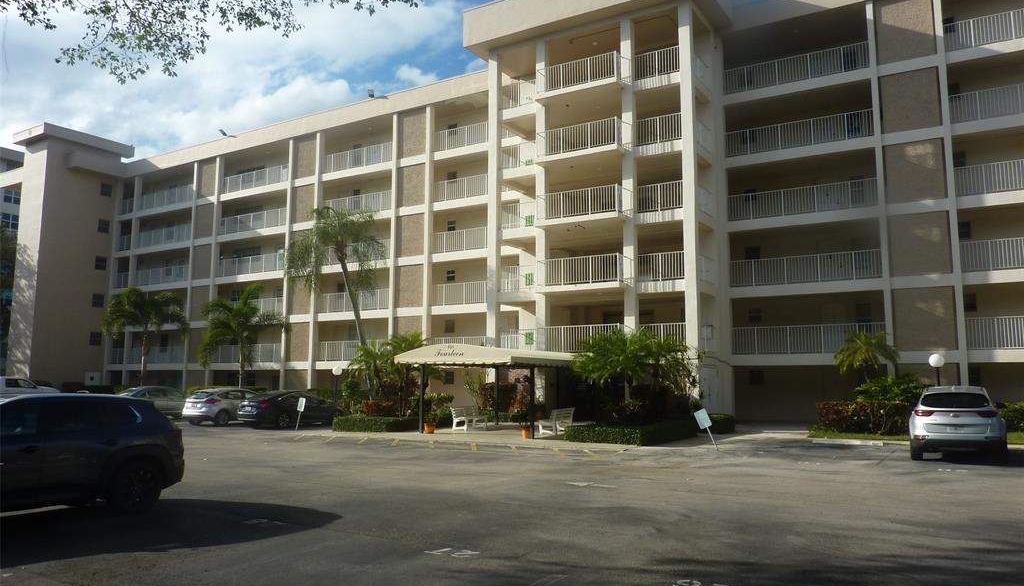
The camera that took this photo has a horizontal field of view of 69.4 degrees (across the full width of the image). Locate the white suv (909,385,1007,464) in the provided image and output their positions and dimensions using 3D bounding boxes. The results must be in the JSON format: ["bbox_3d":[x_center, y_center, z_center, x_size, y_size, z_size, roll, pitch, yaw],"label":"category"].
[{"bbox_3d":[10.477,3.031,17.383,1.880,1.640,4.450,-4,-8,31],"label":"white suv"}]

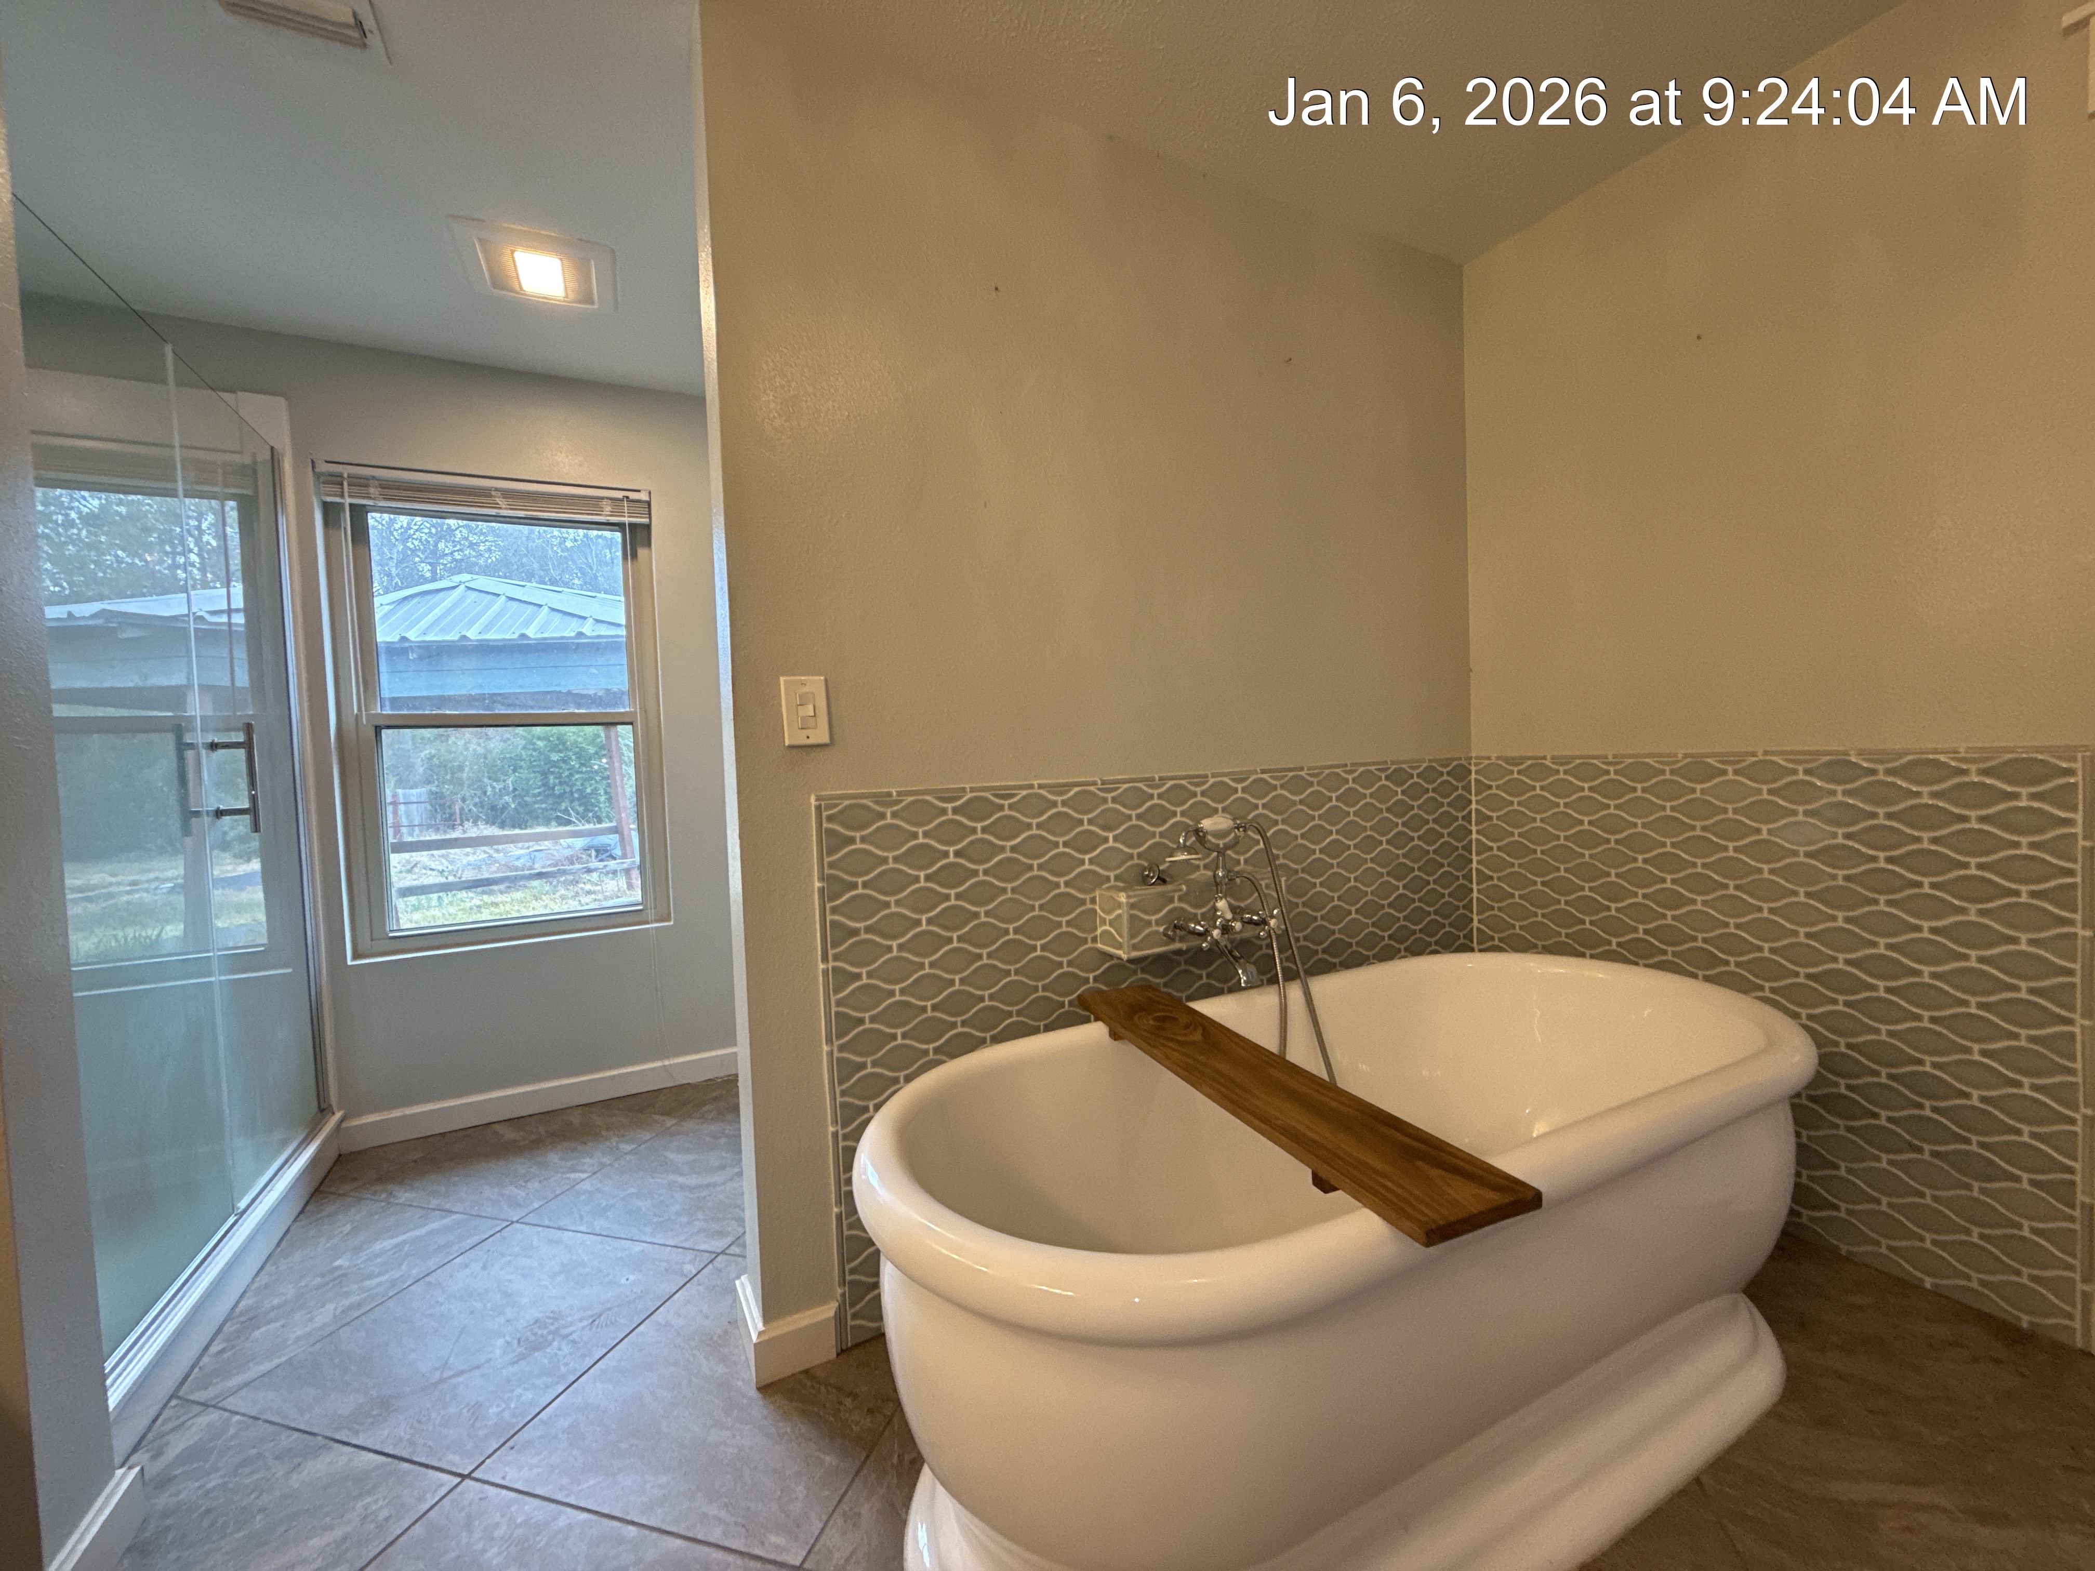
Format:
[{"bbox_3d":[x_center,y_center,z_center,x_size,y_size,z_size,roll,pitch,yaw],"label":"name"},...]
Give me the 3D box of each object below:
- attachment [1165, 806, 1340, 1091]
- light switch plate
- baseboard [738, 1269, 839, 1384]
[{"bbox_3d":[0.430,0.368,1.796,0.349,0.621,0.184,-3,2,-28],"label":"attachment"},{"bbox_3d":[-0.440,-0.135,1.544,0.081,0.125,0.010,-3,2,-28],"label":"light switch plate"},{"bbox_3d":[-0.501,1.024,1.628,0.143,0.089,0.194,-3,2,-28],"label":"baseboard"}]

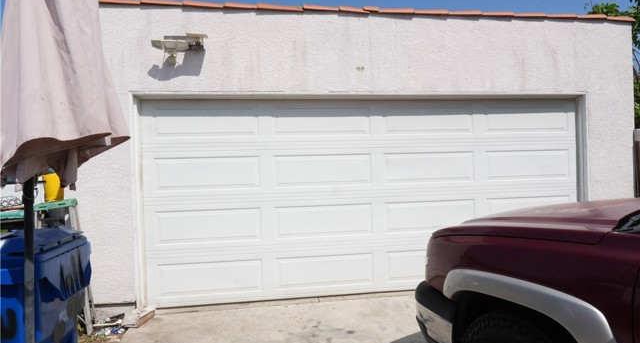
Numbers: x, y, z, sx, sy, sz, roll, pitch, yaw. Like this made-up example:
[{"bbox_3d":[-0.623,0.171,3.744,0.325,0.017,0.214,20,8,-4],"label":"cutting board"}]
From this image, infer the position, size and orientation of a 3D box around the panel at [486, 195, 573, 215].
[{"bbox_3d":[2.403,0.455,4.876,1.068,0.333,0.050,-2,1,-9],"label":"panel"}]

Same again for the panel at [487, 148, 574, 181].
[{"bbox_3d":[2.389,-0.078,4.868,1.068,0.333,0.050,-2,1,-9],"label":"panel"}]

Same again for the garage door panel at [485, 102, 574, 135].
[{"bbox_3d":[2.376,-0.611,4.861,1.068,0.333,0.050,-2,1,-9],"label":"garage door panel"}]

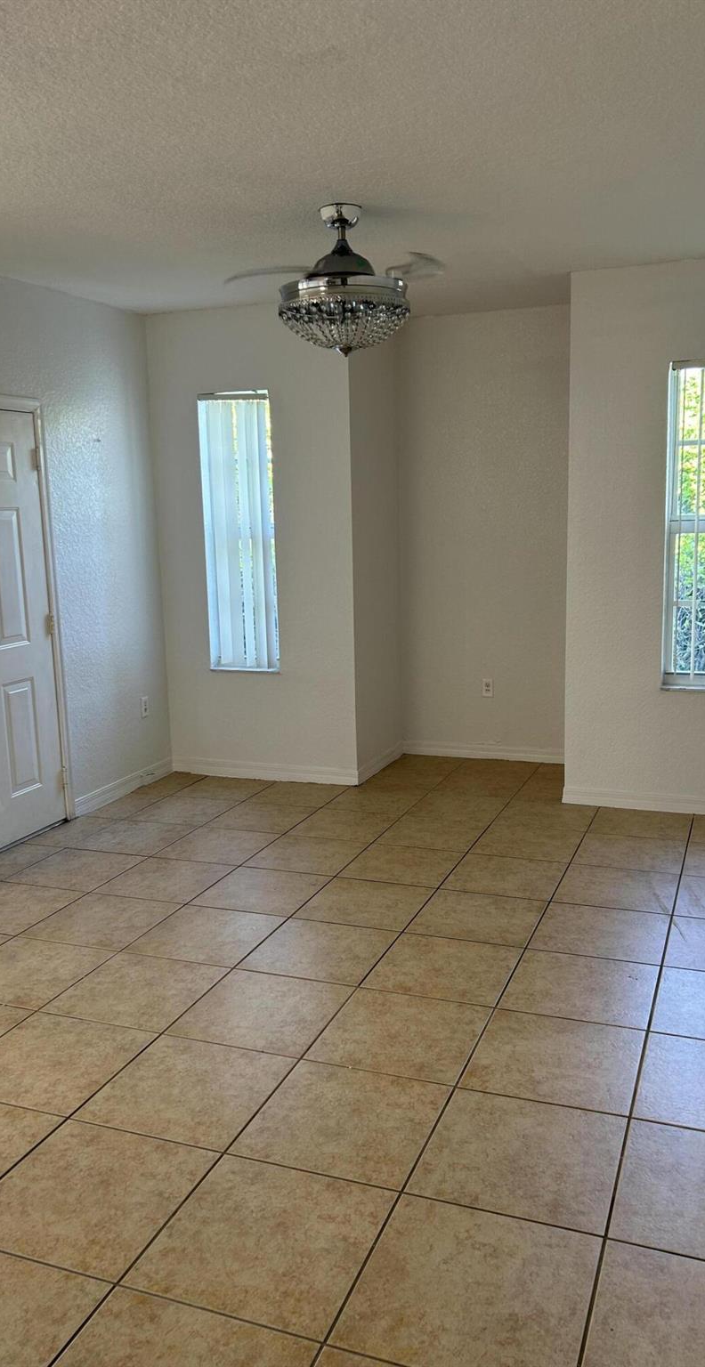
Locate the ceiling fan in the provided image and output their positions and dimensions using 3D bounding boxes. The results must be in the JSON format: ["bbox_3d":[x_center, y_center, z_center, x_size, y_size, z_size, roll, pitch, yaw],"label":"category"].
[{"bbox_3d":[-0.032,-1.506,3.861,0.930,0.535,0.930,2,10,21],"label":"ceiling fan"}]

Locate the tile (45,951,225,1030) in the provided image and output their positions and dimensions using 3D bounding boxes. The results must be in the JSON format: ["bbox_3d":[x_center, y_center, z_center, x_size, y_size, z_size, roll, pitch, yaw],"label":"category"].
[{"bbox_3d":[-0.710,1.021,3.417,0.457,0.010,0.457,2,10,21],"label":"tile"}]

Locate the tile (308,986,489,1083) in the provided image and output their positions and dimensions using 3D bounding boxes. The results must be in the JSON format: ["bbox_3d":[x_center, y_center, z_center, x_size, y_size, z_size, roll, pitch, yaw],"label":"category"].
[{"bbox_3d":[0.149,1.052,3.082,0.457,0.010,0.457,2,10,21],"label":"tile"}]

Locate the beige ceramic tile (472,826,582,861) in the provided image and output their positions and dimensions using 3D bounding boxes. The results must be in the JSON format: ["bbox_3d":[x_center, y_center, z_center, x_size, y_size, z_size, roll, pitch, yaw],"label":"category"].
[{"bbox_3d":[0.814,0.738,4.741,0.453,0.012,0.453,2,10,21],"label":"beige ceramic tile"}]

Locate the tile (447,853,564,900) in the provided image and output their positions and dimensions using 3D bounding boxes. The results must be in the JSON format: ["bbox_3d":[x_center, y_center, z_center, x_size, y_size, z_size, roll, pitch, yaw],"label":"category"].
[{"bbox_3d":[0.648,0.815,4.313,0.452,0.015,0.452,2,10,21],"label":"tile"}]

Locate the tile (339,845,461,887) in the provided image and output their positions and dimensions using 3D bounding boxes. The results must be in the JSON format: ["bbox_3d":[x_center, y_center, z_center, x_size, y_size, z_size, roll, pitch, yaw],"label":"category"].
[{"bbox_3d":[0.222,0.803,4.516,0.457,0.010,0.457,2,10,21],"label":"tile"}]

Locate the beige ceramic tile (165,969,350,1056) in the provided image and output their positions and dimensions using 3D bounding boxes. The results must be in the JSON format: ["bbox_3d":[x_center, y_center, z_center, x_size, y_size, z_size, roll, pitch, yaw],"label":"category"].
[{"bbox_3d":[-0.281,1.037,3.249,0.457,0.010,0.457,2,10,21],"label":"beige ceramic tile"}]

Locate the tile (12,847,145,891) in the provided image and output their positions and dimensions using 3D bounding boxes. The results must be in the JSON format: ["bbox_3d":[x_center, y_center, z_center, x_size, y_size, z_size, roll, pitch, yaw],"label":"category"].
[{"bbox_3d":[-1.221,0.831,4.560,0.452,0.015,0.452,2,10,21],"label":"tile"}]

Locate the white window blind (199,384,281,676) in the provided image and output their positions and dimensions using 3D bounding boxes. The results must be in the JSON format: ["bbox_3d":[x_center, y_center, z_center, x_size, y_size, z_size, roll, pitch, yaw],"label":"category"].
[{"bbox_3d":[-0.625,-0.842,5.830,0.445,1.560,0.100,2,10,21],"label":"white window blind"}]

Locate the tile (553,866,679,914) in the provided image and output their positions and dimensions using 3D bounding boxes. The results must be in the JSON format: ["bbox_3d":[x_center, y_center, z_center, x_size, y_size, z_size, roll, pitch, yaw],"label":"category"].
[{"bbox_3d":[1.080,0.834,4.182,0.457,0.010,0.457,2,10,21],"label":"tile"}]

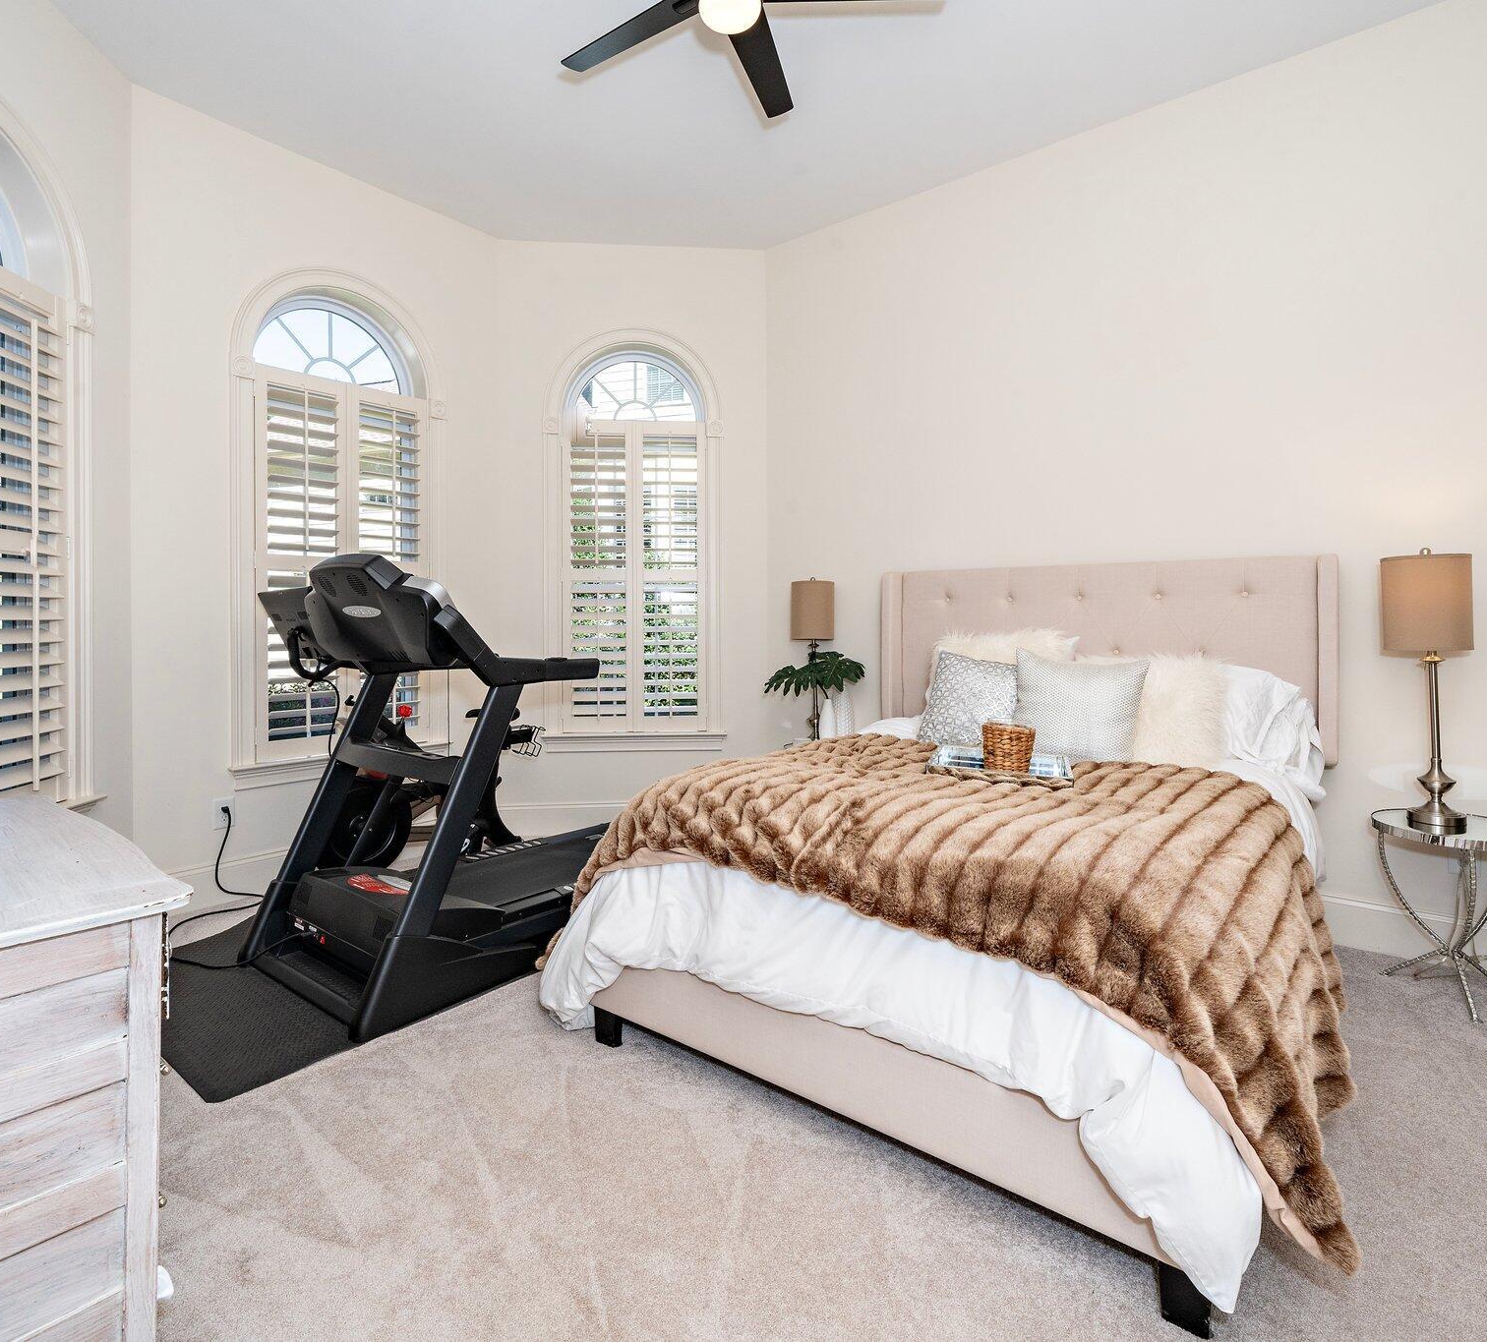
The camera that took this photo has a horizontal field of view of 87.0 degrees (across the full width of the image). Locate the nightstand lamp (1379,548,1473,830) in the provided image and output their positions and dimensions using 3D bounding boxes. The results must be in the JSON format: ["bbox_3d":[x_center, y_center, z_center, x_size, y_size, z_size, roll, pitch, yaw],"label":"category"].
[{"bbox_3d":[2.163,0.052,2.461,0.220,0.871,0.220,2,4,38],"label":"nightstand lamp"}]

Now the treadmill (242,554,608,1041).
[{"bbox_3d":[-0.785,0.281,3.161,0.833,1.398,1.975,2,4,39],"label":"treadmill"}]

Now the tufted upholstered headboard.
[{"bbox_3d":[1.414,-0.075,3.321,1.764,0.720,0.200,2,4,38],"label":"tufted upholstered headboard"}]

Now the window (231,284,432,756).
[{"bbox_3d":[-1.864,-0.684,3.637,0.140,2.124,0.887,2,3,39],"label":"window"}]

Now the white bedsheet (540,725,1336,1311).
[{"bbox_3d":[0.643,0.663,2.368,1.904,0.678,1.523,2,4,38],"label":"white bedsheet"}]

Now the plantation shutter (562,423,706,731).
[{"bbox_3d":[-0.616,-0.535,4.432,0.813,1.746,0.070,0,3,-3],"label":"plantation shutter"}]

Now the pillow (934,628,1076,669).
[{"bbox_3d":[1.053,0.082,3.279,0.540,0.470,0.170,2,-15,39],"label":"pillow"}]

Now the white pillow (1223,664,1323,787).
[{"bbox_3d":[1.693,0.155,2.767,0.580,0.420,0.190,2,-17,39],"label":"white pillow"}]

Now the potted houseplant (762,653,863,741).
[{"bbox_3d":[0.360,0.142,3.850,0.460,0.487,0.360,2,3,39],"label":"potted houseplant"}]

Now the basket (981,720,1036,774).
[{"bbox_3d":[0.864,0.249,2.558,0.158,0.142,0.158,2,4,38],"label":"basket"}]

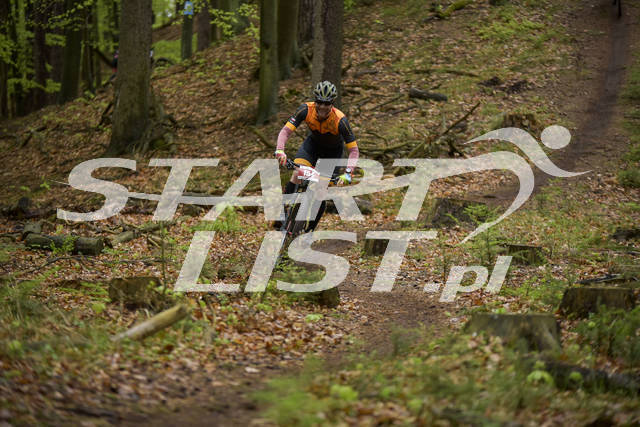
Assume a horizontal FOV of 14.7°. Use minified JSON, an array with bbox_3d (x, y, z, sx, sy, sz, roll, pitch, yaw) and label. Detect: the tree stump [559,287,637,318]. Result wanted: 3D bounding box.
[{"bbox_3d":[1.694,0.546,15.200,0.470,0.210,0.440,0,0,0],"label":"tree stump"}]

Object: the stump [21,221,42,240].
[{"bbox_3d":[-2.874,0.174,24.800,0.220,0.200,0.220,0,0,0],"label":"stump"}]

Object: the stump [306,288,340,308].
[{"bbox_3d":[0.017,0.574,17.000,0.270,0.165,0.270,0,1,0],"label":"stump"}]

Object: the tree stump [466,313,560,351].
[{"bbox_3d":[0.998,0.619,12.900,0.490,0.220,0.450,0,0,0],"label":"tree stump"}]

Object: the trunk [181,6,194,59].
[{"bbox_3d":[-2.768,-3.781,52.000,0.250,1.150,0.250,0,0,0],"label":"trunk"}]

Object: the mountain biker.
[{"bbox_3d":[-0.032,-0.529,22.700,0.760,1.360,0.850,0,1,-2],"label":"mountain biker"}]

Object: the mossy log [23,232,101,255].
[{"bbox_3d":[-2.473,0.294,24.000,0.800,0.190,0.210,0,0,28],"label":"mossy log"}]

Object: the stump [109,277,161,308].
[{"bbox_3d":[-1.222,0.520,16.400,0.340,0.210,0.330,0,0,0],"label":"stump"}]

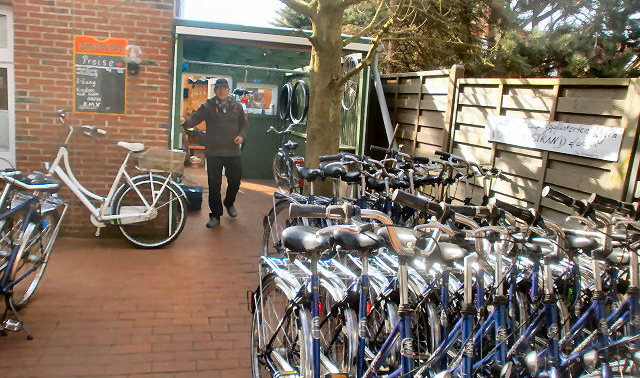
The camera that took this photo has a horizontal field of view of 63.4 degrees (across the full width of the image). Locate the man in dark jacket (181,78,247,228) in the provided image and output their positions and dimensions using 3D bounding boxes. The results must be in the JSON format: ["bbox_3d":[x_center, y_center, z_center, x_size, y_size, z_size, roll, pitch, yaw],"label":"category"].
[{"bbox_3d":[-1.239,-0.438,6.091,0.700,1.690,0.520,2,11,-7],"label":"man in dark jacket"}]

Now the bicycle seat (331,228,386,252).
[{"bbox_3d":[0.176,0.227,2.330,0.200,0.100,0.255,-2,12,-27],"label":"bicycle seat"}]

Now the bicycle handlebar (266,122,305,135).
[{"bbox_3d":[-0.479,-0.865,7.400,0.580,0.160,0.240,-6,13,-15],"label":"bicycle handlebar"}]

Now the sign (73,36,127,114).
[{"bbox_3d":[-2.164,-1.119,5.104,0.505,0.745,0.030,3,10,-9],"label":"sign"}]

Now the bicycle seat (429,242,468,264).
[{"bbox_3d":[0.608,0.301,2.530,0.190,0.105,0.260,-1,11,-26],"label":"bicycle seat"}]

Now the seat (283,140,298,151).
[{"bbox_3d":[-0.383,-0.587,6.950,0.190,0.110,0.270,-6,13,-15],"label":"seat"}]

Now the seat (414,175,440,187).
[{"bbox_3d":[0.858,-0.060,4.150,0.200,0.100,0.255,-3,12,-31],"label":"seat"}]

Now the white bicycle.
[{"bbox_3d":[-2.147,-0.015,4.841,1.820,1.170,0.620,3,10,-9],"label":"white bicycle"}]

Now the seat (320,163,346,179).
[{"bbox_3d":[0.111,-0.148,4.250,0.200,0.100,0.255,-3,12,-31],"label":"seat"}]

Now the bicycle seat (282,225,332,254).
[{"bbox_3d":[-0.055,0.222,2.280,0.200,0.100,0.255,-2,12,-27],"label":"bicycle seat"}]

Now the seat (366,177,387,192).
[{"bbox_3d":[0.457,-0.036,4.150,0.190,0.105,0.260,0,11,-25],"label":"seat"}]

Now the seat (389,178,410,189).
[{"bbox_3d":[0.614,-0.043,4.050,0.200,0.100,0.255,-3,12,-31],"label":"seat"}]

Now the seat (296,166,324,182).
[{"bbox_3d":[-0.075,-0.119,4.100,0.200,0.100,0.255,-3,12,-31],"label":"seat"}]

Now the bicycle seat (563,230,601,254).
[{"bbox_3d":[1.323,0.267,2.630,0.200,0.100,0.255,-2,12,-27],"label":"bicycle seat"}]

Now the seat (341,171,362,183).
[{"bbox_3d":[0.247,-0.093,4.200,0.190,0.105,0.260,0,11,-25],"label":"seat"}]

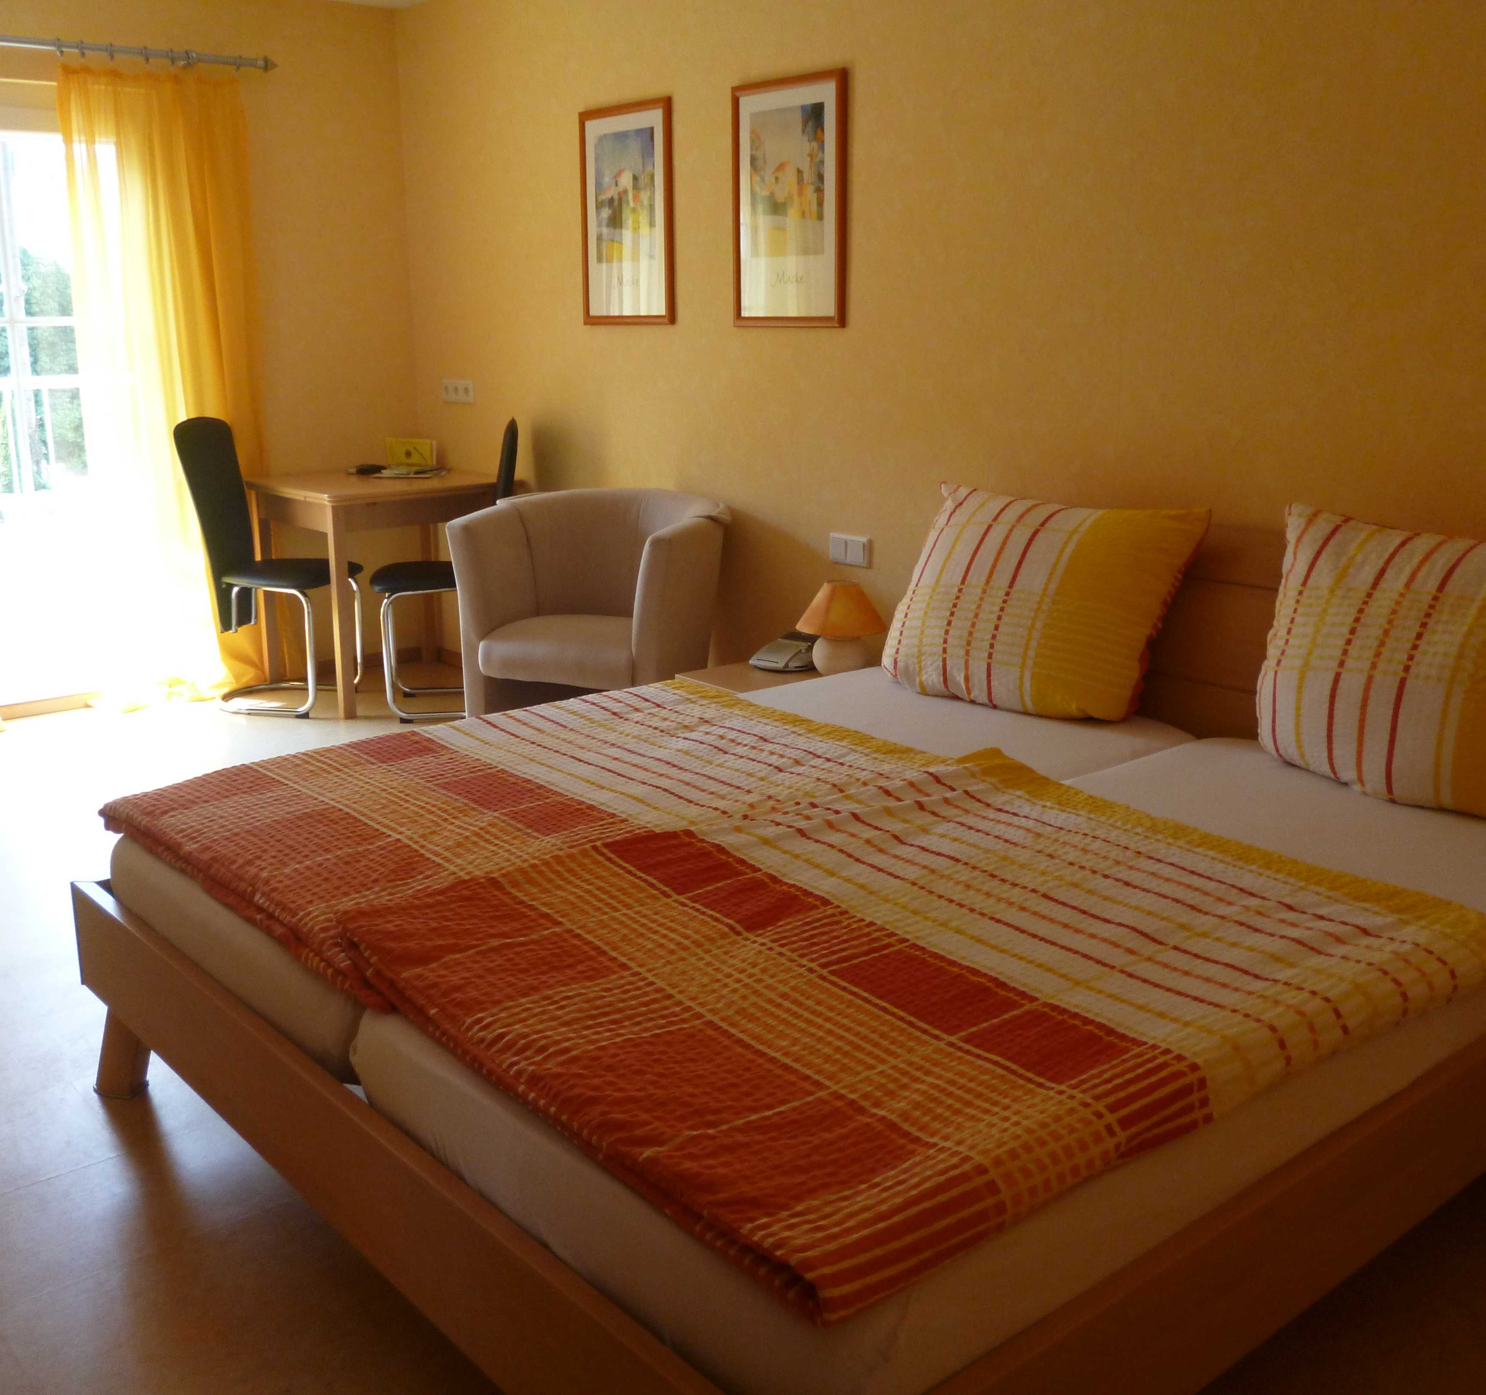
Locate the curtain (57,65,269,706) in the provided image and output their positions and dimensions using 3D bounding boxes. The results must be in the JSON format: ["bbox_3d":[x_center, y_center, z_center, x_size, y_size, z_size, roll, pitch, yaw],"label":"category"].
[{"bbox_3d":[-1.948,-1.020,5.153,0.680,2.110,0.150,-11,17,-39],"label":"curtain"}]

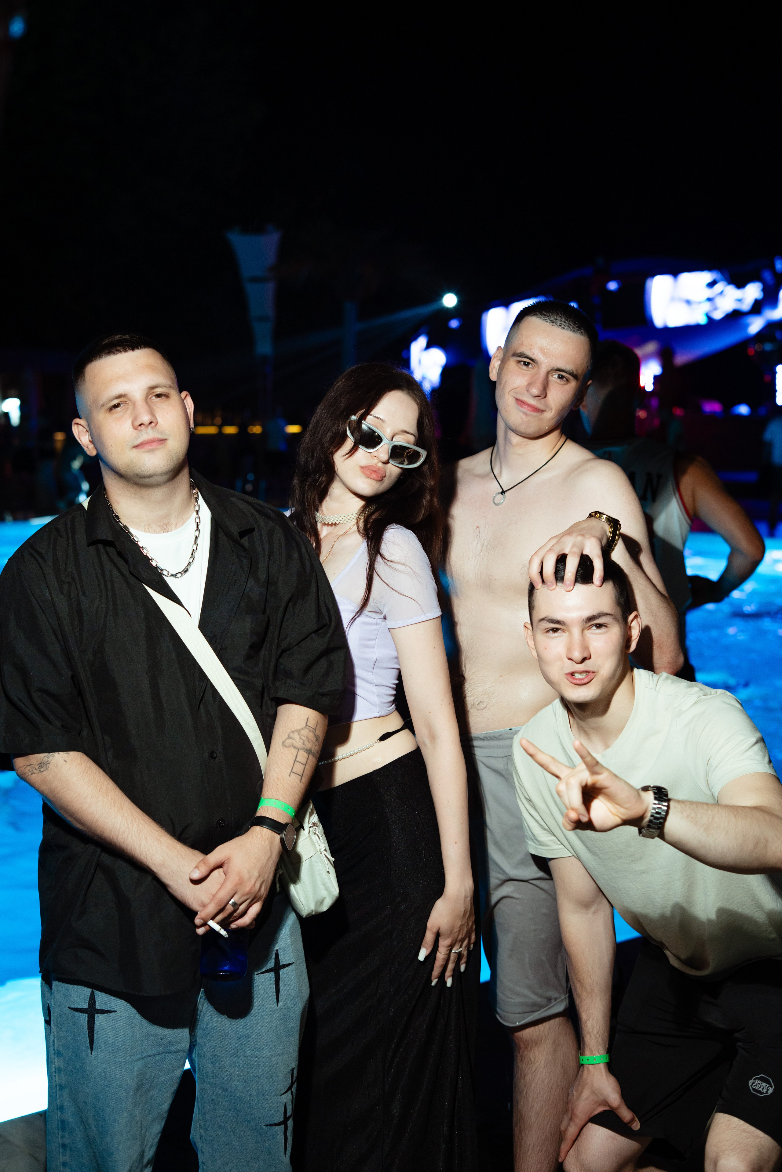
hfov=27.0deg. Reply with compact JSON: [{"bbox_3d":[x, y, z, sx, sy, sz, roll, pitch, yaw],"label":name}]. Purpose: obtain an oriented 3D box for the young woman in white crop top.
[{"bbox_3d":[-0.025,0.470,2.710,0.460,1.680,0.340,5,7,43],"label":"young woman in white crop top"}]

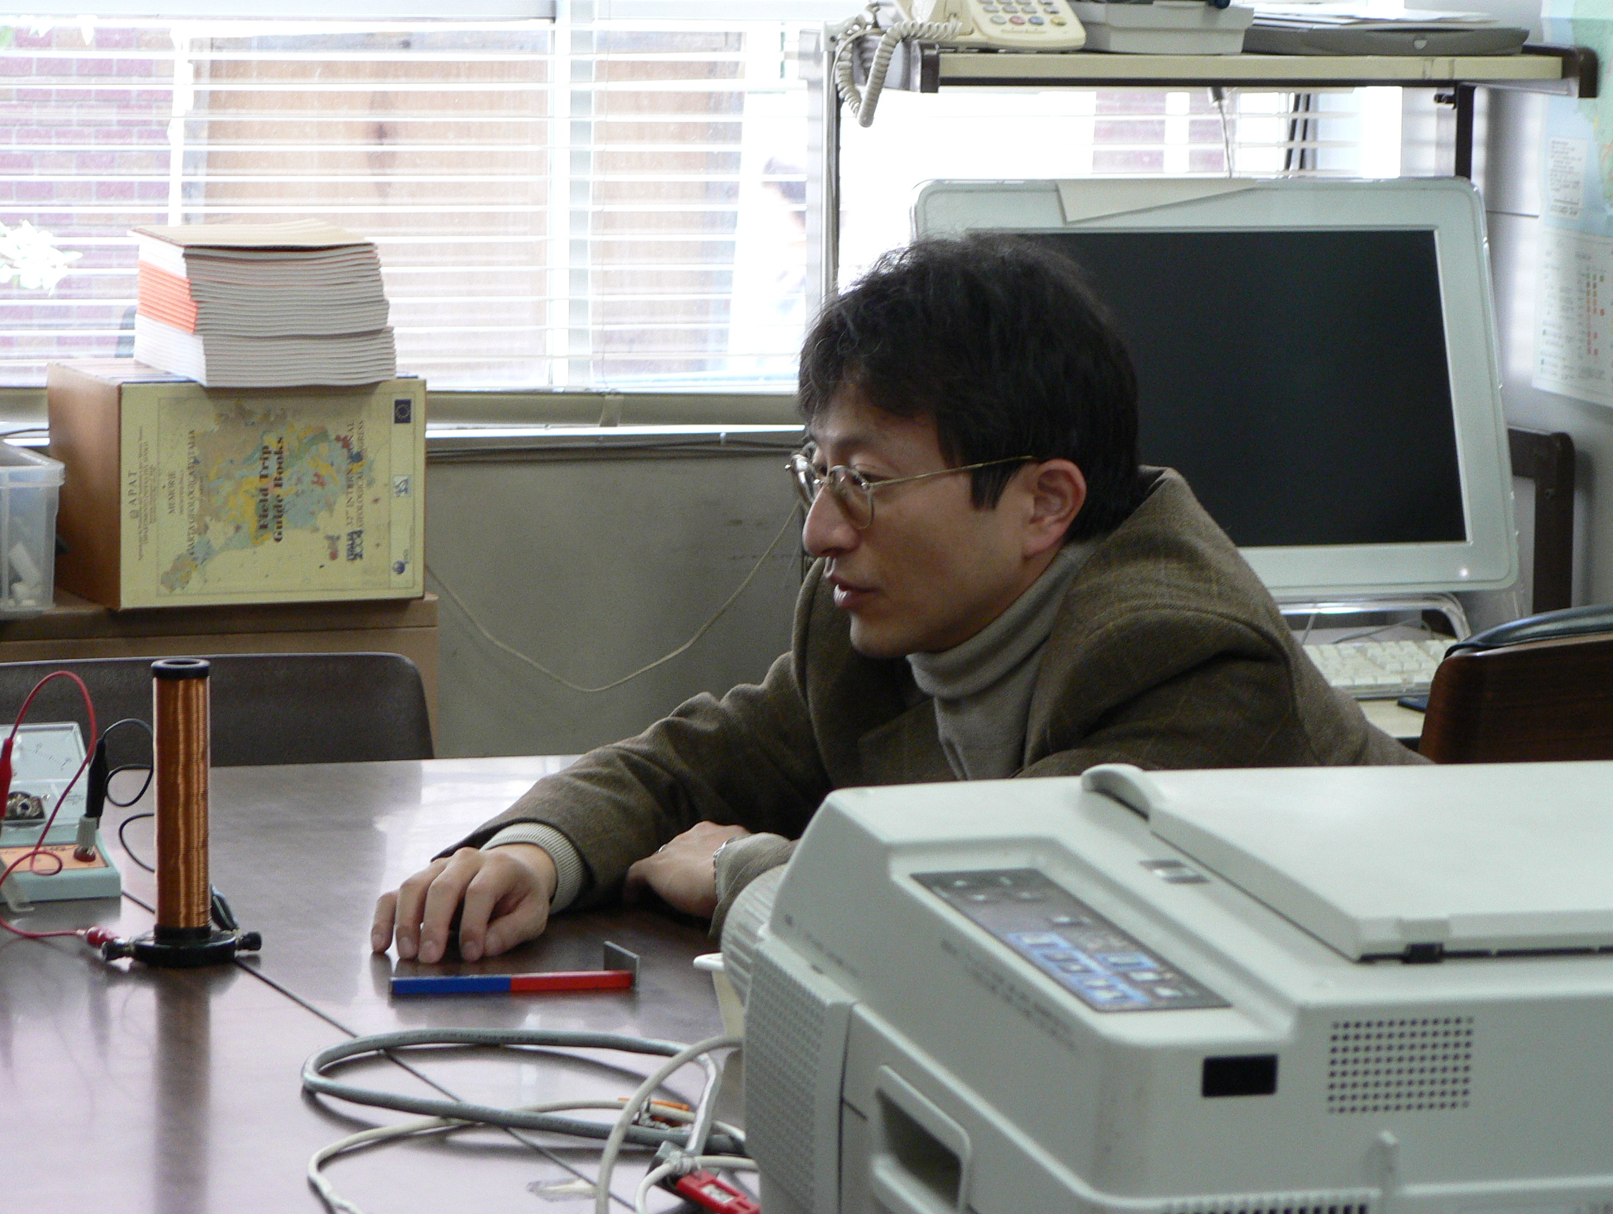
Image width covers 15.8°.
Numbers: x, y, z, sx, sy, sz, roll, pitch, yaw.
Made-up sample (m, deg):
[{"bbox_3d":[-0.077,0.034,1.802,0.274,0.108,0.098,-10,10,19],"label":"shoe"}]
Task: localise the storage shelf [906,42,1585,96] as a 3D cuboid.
[{"bbox_3d":[0.407,-0.542,5.820,0.715,0.049,0.280,-2,8,-18],"label":"storage shelf"}]

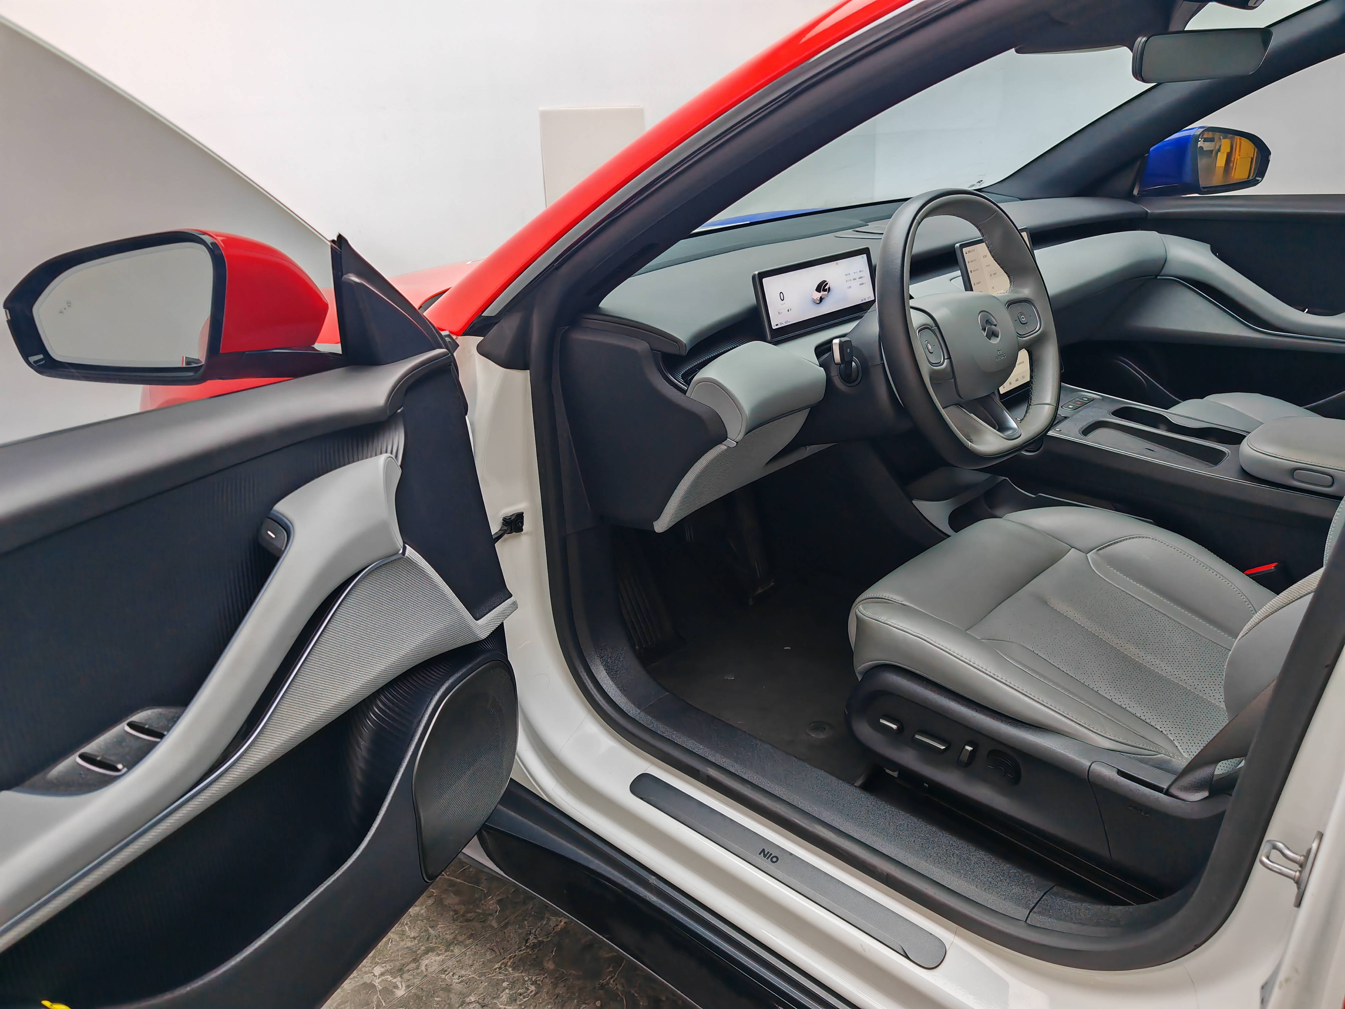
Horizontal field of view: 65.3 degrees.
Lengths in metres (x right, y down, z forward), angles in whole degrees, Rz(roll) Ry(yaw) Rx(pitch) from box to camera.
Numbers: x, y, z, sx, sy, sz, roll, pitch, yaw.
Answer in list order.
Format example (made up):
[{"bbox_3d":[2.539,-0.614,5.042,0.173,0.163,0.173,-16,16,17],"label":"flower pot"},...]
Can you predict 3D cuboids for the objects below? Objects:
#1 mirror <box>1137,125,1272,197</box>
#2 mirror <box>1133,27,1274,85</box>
[{"bbox_3d":[1.189,-0.776,2.351,0.271,0.154,0.161,-14,25,-29],"label":"mirror"},{"bbox_3d":[0.733,-0.626,1.461,0.232,0.063,0.031,-12,31,-21],"label":"mirror"}]

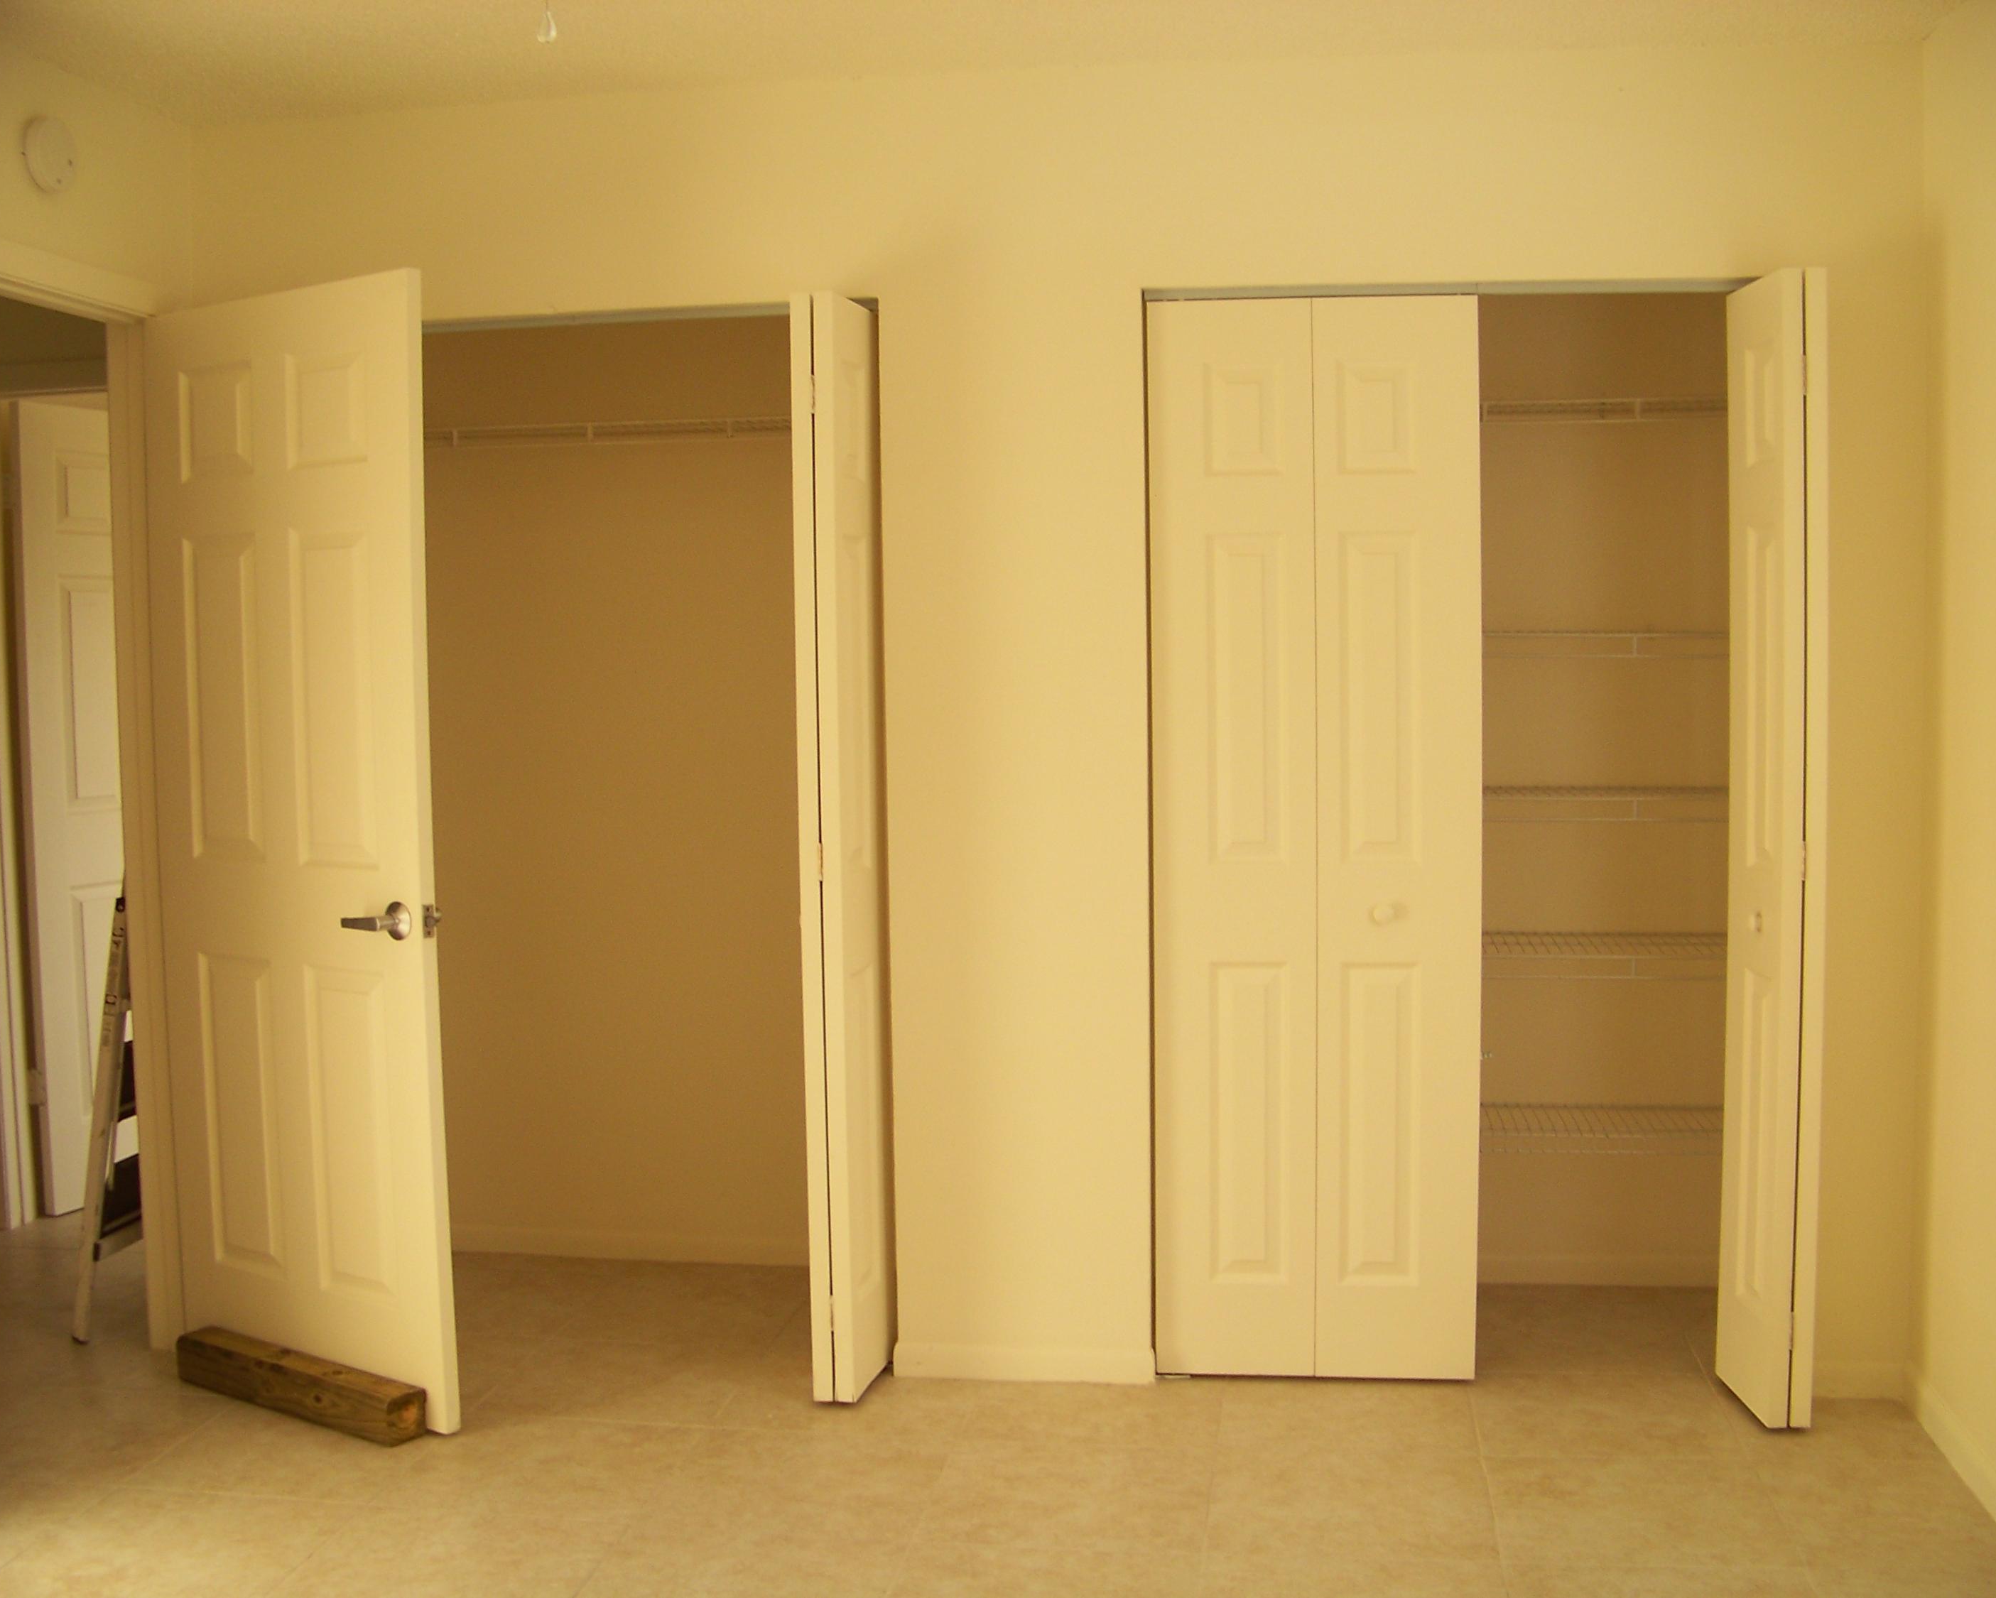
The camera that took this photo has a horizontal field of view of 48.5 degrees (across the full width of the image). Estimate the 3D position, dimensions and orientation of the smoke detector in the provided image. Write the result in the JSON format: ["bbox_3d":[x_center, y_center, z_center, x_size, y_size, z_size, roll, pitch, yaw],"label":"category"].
[{"bbox_3d":[-1.605,-1.093,3.762,0.040,0.135,0.135,0,4,9],"label":"smoke detector"}]

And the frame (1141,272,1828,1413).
[{"bbox_3d":[0.881,0.091,4.039,1.220,2.040,0.130,0,4,9],"label":"frame"}]

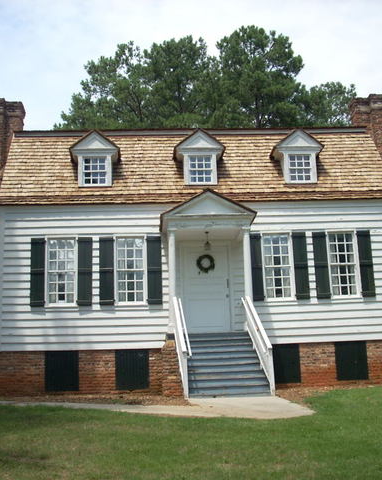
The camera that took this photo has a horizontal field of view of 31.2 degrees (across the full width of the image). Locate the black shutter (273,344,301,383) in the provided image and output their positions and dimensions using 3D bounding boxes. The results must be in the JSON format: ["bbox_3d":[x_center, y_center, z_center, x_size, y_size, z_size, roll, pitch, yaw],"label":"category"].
[{"bbox_3d":[2.239,2.923,16.206,0.779,0.910,0.080,-1,-13,-4],"label":"black shutter"}]

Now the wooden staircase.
[{"bbox_3d":[0.559,2.395,13.559,1.600,1.440,2.600,-1,-13,-4],"label":"wooden staircase"}]

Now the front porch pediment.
[{"bbox_3d":[0.356,-0.543,16.059,2.140,0.937,1.450,-1,-13,-4],"label":"front porch pediment"}]

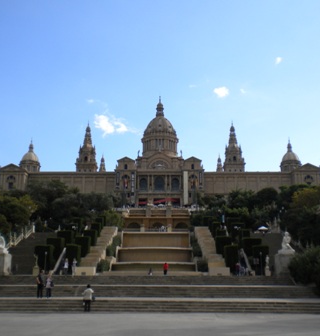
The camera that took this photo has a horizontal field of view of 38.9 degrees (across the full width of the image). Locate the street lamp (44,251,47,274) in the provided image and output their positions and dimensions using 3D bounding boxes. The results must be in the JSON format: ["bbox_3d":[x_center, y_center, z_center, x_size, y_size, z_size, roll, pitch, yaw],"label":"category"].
[{"bbox_3d":[-10.861,9.046,43.069,0.240,2.250,0.240,0,-15,0],"label":"street lamp"}]

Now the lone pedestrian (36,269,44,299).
[{"bbox_3d":[-7.503,7.312,28.522,0.420,1.740,0.480,-5,-16,19],"label":"lone pedestrian"}]

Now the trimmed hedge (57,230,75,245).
[{"bbox_3d":[-11.146,8.675,53.281,1.500,2.500,1.750,0,-15,0],"label":"trimmed hedge"}]

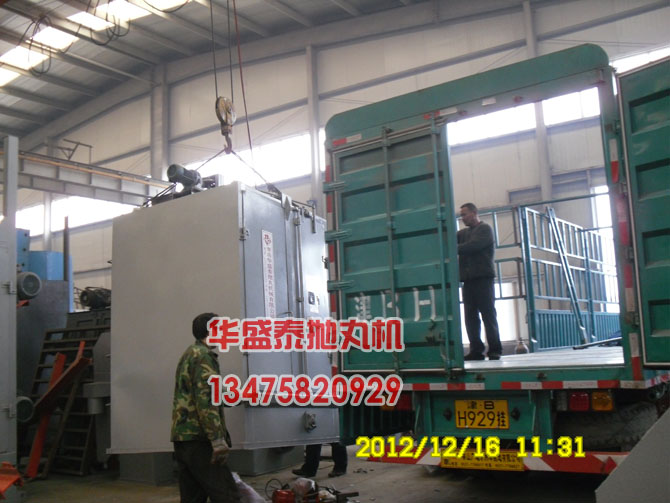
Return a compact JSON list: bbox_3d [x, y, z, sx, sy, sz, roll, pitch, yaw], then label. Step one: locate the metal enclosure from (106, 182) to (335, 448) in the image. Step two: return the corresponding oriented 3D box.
[{"bbox_3d":[-1.076,0.772,6.793,1.611,2.270,1.533,-10,-15,30],"label":"metal enclosure"}]

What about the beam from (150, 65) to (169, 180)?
[{"bbox_3d":[-5.477,-0.787,21.364,0.500,10.726,0.280,-8,-9,33],"label":"beam"}]

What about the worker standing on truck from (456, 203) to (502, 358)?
[{"bbox_3d":[1.567,0.333,7.400,0.420,1.710,0.520,3,-9,-33],"label":"worker standing on truck"}]

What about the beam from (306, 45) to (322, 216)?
[{"bbox_3d":[-0.478,-0.922,18.016,0.180,9.661,0.300,-8,-9,33],"label":"beam"}]

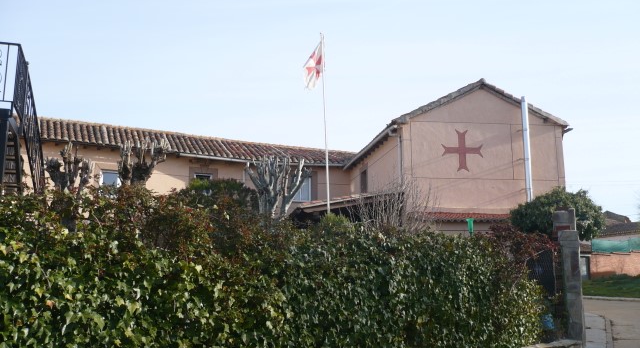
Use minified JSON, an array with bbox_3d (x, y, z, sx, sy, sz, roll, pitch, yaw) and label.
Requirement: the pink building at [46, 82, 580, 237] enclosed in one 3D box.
[{"bbox_3d":[-1.900,1.331,24.314,18.200,7.500,13.000,2,-10,-14],"label":"pink building"}]

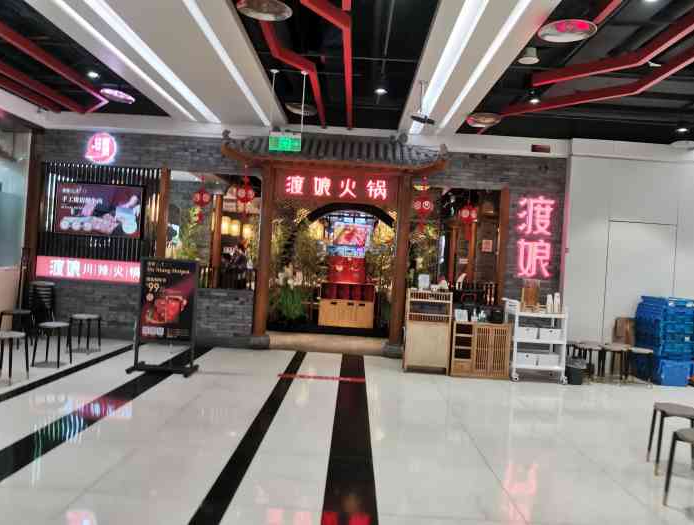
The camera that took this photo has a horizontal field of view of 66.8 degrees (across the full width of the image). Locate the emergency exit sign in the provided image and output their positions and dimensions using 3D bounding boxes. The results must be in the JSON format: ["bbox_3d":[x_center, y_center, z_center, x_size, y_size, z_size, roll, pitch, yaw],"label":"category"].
[{"bbox_3d":[-0.690,-1.353,5.903,0.360,0.202,0.040,3,0,1],"label":"emergency exit sign"}]

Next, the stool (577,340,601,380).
[{"bbox_3d":[3.208,1.319,6.958,0.325,0.455,0.325,3,0,1],"label":"stool"}]

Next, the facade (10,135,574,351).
[{"bbox_3d":[-0.787,-0.256,7.737,7.903,3.152,0.900,3,0,1],"label":"facade"}]

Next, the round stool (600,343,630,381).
[{"bbox_3d":[3.482,1.326,6.852,0.340,0.450,0.340,4,0,1],"label":"round stool"}]

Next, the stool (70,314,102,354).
[{"bbox_3d":[-3.513,0.951,7.064,0.325,0.455,0.325,3,0,1],"label":"stool"}]

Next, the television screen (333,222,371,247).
[{"bbox_3d":[0.094,-0.586,10.996,0.732,0.492,0.070,3,0,1],"label":"television screen"}]

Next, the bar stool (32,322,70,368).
[{"bbox_3d":[-3.401,0.964,6.083,0.325,0.455,0.325,3,0,1],"label":"bar stool"}]

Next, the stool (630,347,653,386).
[{"bbox_3d":[3.761,1.351,6.737,0.325,0.455,0.325,3,0,1],"label":"stool"}]

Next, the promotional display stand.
[{"bbox_3d":[-2.135,0.610,6.230,0.721,1.299,0.500,3,0,1],"label":"promotional display stand"}]

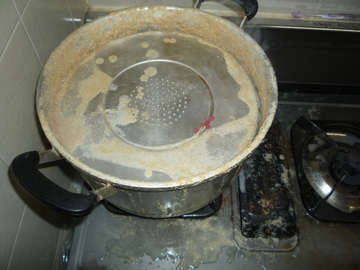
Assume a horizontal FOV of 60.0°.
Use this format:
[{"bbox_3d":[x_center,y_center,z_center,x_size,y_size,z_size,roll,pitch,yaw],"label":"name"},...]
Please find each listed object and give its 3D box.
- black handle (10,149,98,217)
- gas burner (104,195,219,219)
[{"bbox_3d":[-0.168,0.070,0.411,0.126,0.025,0.048,30,62,17],"label":"black handle"},{"bbox_3d":[-0.034,0.048,0.650,0.230,0.040,0.242,1,58,-1],"label":"gas burner"}]

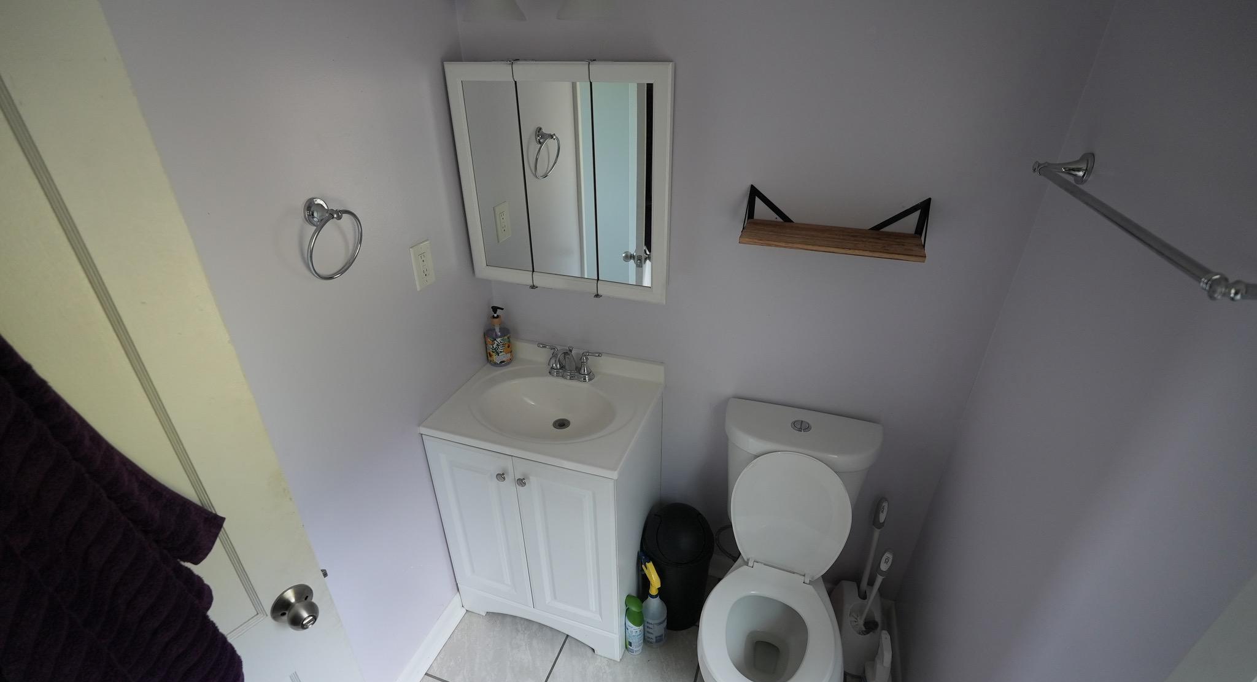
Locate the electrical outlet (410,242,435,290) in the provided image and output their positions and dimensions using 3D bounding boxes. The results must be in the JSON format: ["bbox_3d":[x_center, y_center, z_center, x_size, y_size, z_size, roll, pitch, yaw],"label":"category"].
[{"bbox_3d":[-0.557,-0.203,1.518,0.009,0.117,0.075,9,30,17],"label":"electrical outlet"}]

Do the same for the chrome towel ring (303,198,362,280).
[{"bbox_3d":[-0.623,-0.213,1.189,0.068,0.185,0.161,9,30,17],"label":"chrome towel ring"}]

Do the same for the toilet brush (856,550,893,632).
[{"bbox_3d":[0.782,0.804,1.783,0.076,0.390,0.076,9,30,17],"label":"toilet brush"}]

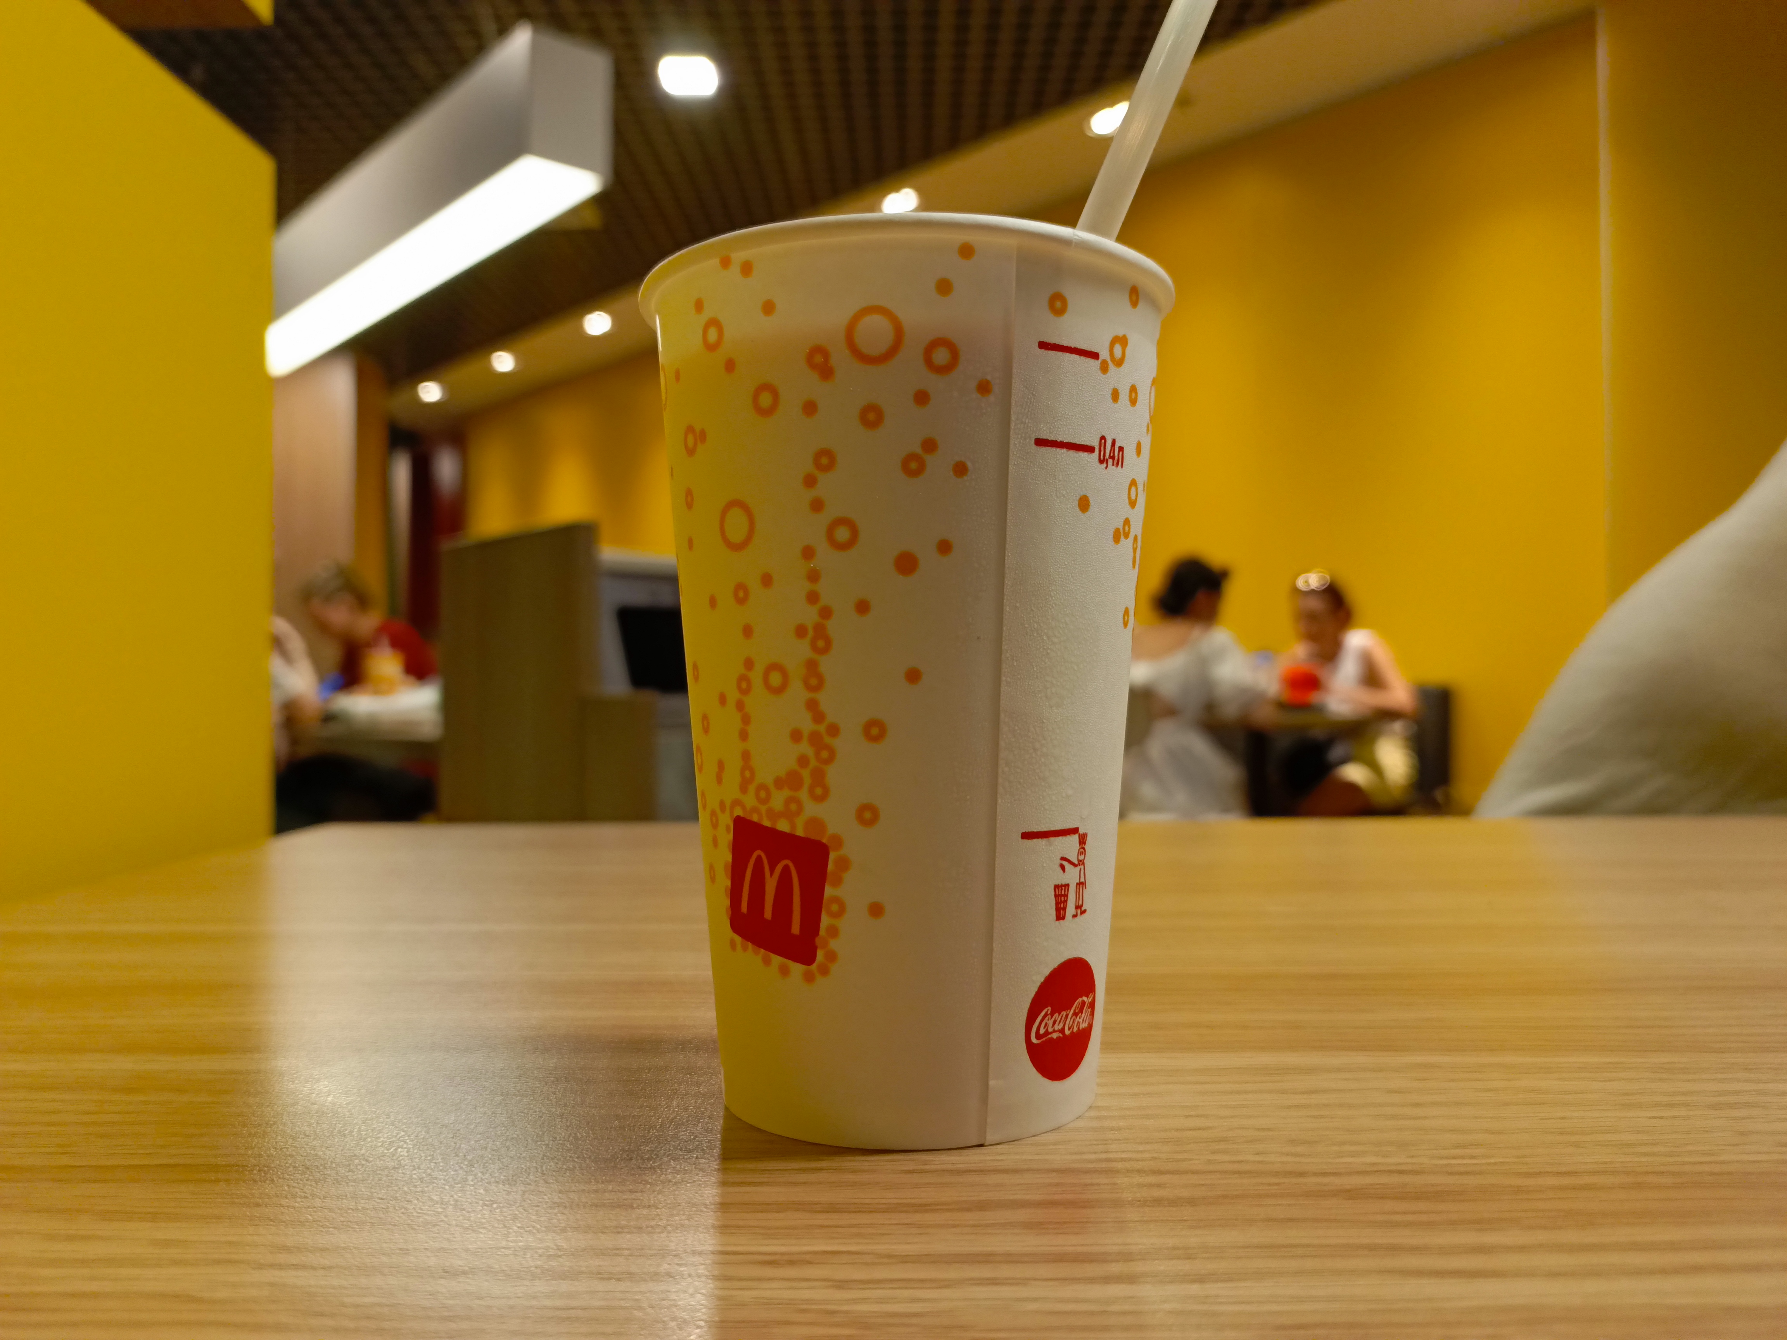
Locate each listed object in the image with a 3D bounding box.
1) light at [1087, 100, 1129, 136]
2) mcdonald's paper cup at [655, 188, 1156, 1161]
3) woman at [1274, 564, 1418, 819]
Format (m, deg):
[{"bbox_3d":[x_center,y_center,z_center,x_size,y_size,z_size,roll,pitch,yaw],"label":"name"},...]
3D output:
[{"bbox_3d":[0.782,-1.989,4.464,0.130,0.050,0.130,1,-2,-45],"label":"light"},{"bbox_3d":[0.003,0.004,0.211,0.092,0.132,0.092,0,-1,0],"label":"mcdonald's paper cup"},{"bbox_3d":[1.420,0.300,3.900,0.700,1.240,0.480,1,-2,-40],"label":"woman"}]

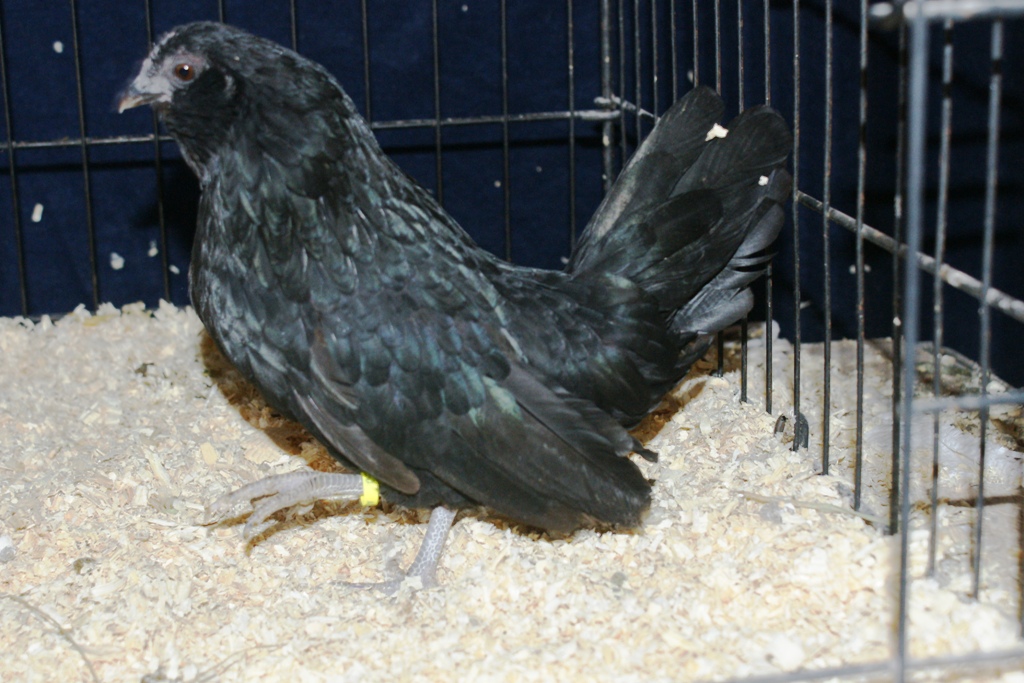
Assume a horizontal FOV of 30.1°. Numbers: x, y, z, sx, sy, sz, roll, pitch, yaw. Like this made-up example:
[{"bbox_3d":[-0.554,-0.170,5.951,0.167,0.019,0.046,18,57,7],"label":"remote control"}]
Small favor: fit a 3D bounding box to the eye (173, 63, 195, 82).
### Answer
[{"bbox_3d":[-0.132,-0.108,0.764,0.008,0.007,0.005,1,14,12],"label":"eye"}]

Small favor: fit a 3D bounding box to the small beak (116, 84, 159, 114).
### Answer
[{"bbox_3d":[-0.151,-0.098,0.772,0.016,0.008,0.009,-19,14,2],"label":"small beak"}]

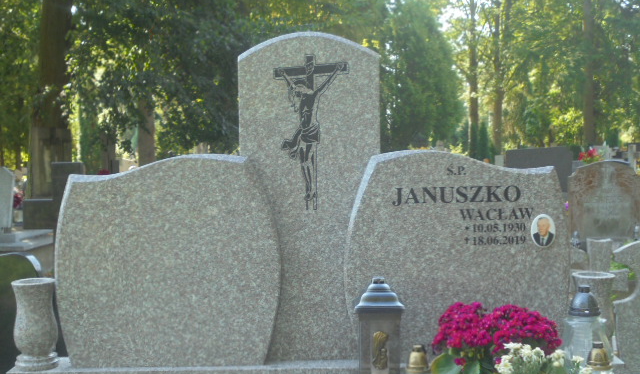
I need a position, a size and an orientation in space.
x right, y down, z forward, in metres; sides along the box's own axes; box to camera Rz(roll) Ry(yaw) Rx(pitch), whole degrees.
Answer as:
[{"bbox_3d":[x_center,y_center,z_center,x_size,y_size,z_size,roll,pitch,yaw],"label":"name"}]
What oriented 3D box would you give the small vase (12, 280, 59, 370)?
[{"bbox_3d":[-1.011,0.488,3.235,0.159,0.301,0.159,-1,3,0],"label":"small vase"}]

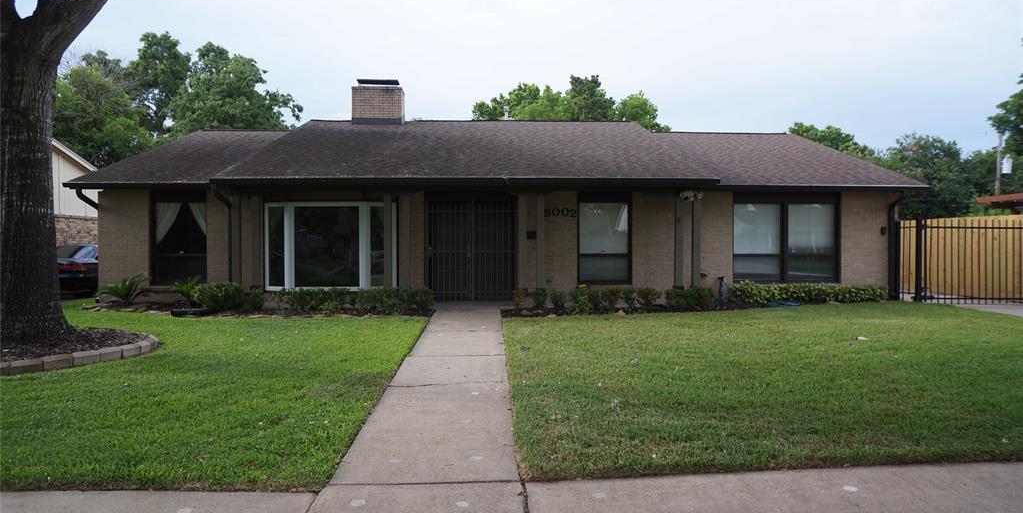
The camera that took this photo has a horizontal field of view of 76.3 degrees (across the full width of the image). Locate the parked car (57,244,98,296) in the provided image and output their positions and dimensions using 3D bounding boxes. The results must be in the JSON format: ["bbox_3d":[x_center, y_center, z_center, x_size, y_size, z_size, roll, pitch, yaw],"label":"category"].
[{"bbox_3d":[-11.930,0.370,19.000,1.820,1.430,4.800,0,1,-2],"label":"parked car"}]

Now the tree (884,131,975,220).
[{"bbox_3d":[23.700,-3.150,37.000,5.500,7.700,5.500,0,1,0],"label":"tree"}]

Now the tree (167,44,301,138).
[{"bbox_3d":[-13.200,-4.700,31.000,7.000,11.100,6.800,0,1,0],"label":"tree"}]

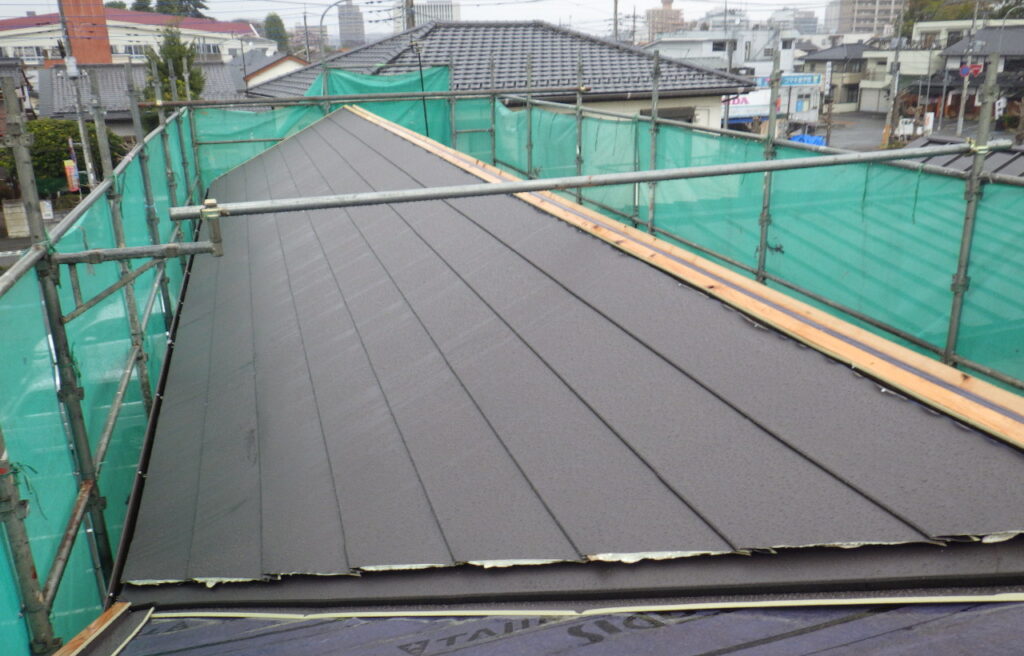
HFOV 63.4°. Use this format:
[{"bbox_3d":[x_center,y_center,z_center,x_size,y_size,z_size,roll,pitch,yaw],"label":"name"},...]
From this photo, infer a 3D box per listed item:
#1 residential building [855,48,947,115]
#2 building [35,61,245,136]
[{"bbox_3d":[43.456,-27.601,92.349,7.000,6.452,8.500,-16,24,-38],"label":"residential building"},{"bbox_3d":[-23.820,-13.574,54.330,11.300,7.129,9.000,-10,20,-24],"label":"building"}]

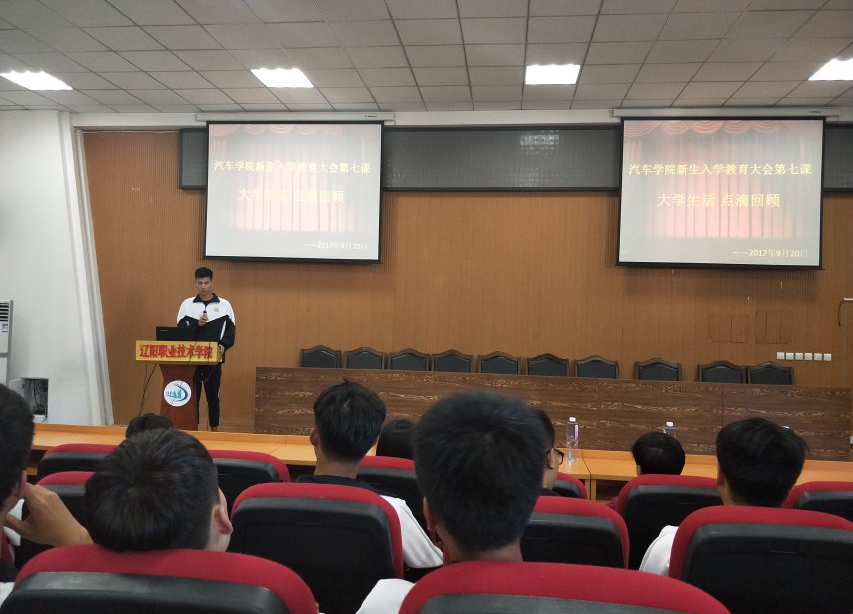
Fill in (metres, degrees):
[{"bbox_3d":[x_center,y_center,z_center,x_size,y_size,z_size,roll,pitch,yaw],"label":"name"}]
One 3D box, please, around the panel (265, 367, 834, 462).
[{"bbox_3d":[1.158,1.125,6.503,5.985,0.760,0.400,1,-1,6],"label":"panel"}]

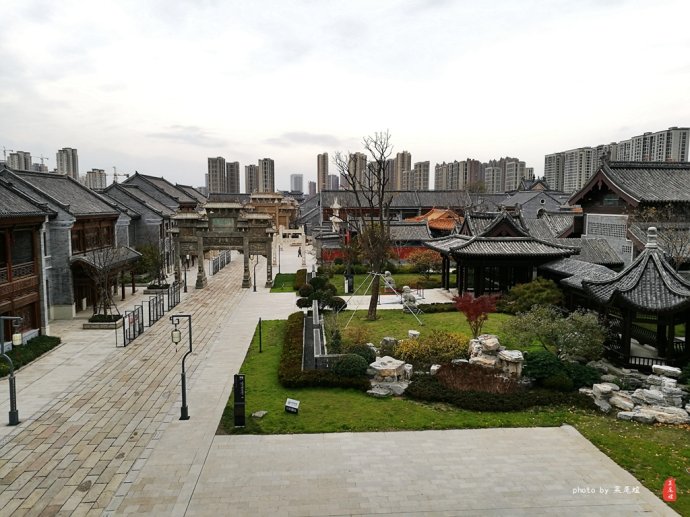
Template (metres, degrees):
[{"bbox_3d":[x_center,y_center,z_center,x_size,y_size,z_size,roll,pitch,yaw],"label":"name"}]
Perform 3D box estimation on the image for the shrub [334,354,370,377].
[{"bbox_3d":[0.298,5.237,26.679,1.650,1.100,1.600,0,6,0],"label":"shrub"}]

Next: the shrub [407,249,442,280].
[{"bbox_3d":[8.729,0.575,57.213,4.000,3.250,3.700,0,6,-4],"label":"shrub"}]

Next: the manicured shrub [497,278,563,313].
[{"bbox_3d":[14.662,2.972,42.523,4.300,2.500,3.500,0,6,0],"label":"manicured shrub"}]

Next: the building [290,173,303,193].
[{"bbox_3d":[-129.782,-187.530,1446.641,31.000,79.900,26.000,0,6,-4],"label":"building"}]

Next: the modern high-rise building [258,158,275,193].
[{"bbox_3d":[-139.946,-135.286,956.579,27.000,80.800,18.000,0,6,-4],"label":"modern high-rise building"}]

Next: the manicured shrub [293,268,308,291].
[{"bbox_3d":[-4.445,2.135,54.547,1.150,0.660,11.000,0,6,-4],"label":"manicured shrub"}]

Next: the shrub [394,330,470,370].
[{"bbox_3d":[4.724,4.790,29.044,3.850,1.550,2.400,0,6,0],"label":"shrub"}]

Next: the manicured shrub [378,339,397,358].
[{"bbox_3d":[2.276,4.722,28.512,0.950,1.020,0.900,0,6,-4],"label":"manicured shrub"}]

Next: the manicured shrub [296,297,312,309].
[{"bbox_3d":[-3.282,3.590,43.600,1.250,0.980,1.250,0,6,-4],"label":"manicured shrub"}]

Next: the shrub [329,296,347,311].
[{"bbox_3d":[-0.503,3.616,41.592,1.250,1.050,1.250,0,6,0],"label":"shrub"}]

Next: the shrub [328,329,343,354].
[{"bbox_3d":[-0.513,4.672,30.643,0.750,1.400,0.750,0,6,0],"label":"shrub"}]

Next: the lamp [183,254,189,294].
[{"bbox_3d":[-14.327,1.161,48.840,0.800,3.800,0.400,0,6,-4],"label":"lamp"}]

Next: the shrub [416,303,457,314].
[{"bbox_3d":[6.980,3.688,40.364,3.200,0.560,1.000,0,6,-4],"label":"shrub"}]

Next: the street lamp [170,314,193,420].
[{"bbox_3d":[-6.589,4.343,21.552,0.840,4.300,0.400,0,6,-4],"label":"street lamp"}]

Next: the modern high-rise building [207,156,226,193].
[{"bbox_3d":[-172.112,-102.305,723.409,20.000,70.000,16.000,0,6,-4],"label":"modern high-rise building"}]

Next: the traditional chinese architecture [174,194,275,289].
[{"bbox_3d":[-12.335,-1.600,54.592,10.600,9.000,2.400,0,6,-4],"label":"traditional chinese architecture"}]

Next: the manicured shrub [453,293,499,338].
[{"bbox_3d":[7.661,3.410,31.410,2.700,2.750,2.400,0,6,-4],"label":"manicured shrub"}]

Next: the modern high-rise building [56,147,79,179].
[{"bbox_3d":[-437.015,-128.955,845.984,24.000,89.500,19.000,0,6,-4],"label":"modern high-rise building"}]

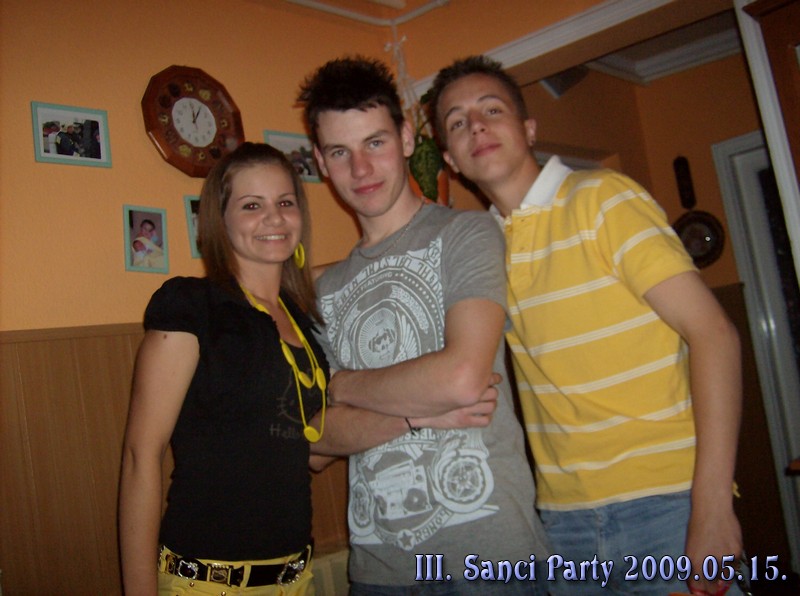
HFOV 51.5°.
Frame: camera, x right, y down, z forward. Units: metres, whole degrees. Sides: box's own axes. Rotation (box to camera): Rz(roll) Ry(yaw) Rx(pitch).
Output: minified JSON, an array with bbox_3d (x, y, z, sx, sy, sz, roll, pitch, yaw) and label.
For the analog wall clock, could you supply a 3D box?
[{"bbox_3d":[-0.612,-0.513,2.450,0.040,0.338,0.338,-14,-7,43],"label":"analog wall clock"}]

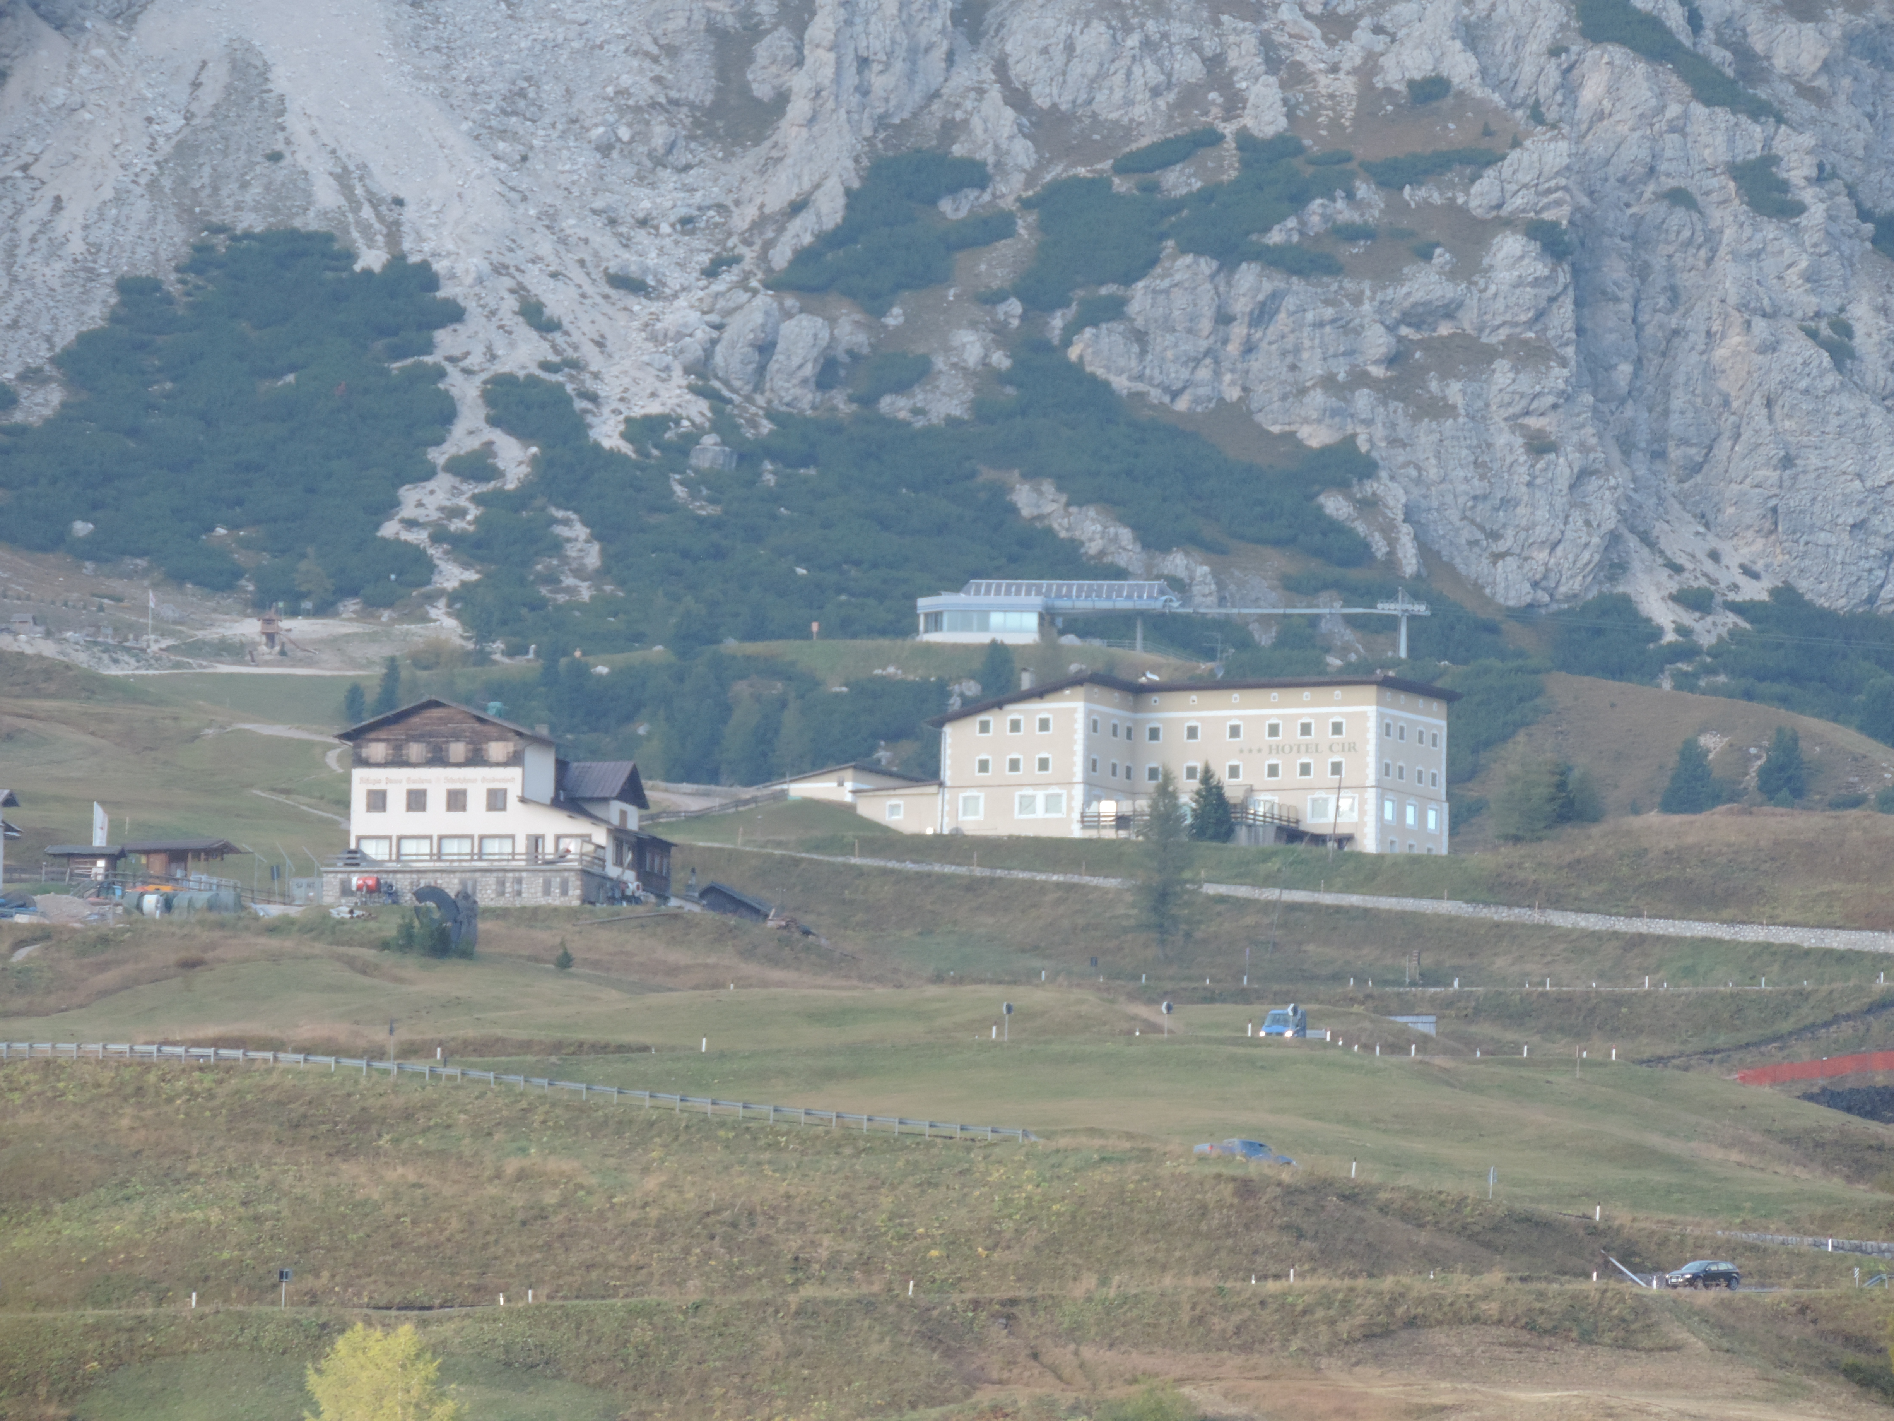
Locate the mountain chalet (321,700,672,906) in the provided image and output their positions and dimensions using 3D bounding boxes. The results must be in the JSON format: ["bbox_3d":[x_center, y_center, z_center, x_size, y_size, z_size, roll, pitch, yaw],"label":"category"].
[{"bbox_3d":[-27.296,6.113,1090.868,17.013,13.200,16.361,-1,-6,18],"label":"mountain chalet"}]

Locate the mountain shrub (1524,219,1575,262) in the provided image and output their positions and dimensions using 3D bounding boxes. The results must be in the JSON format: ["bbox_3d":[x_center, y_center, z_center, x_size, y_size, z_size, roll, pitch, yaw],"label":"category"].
[{"bbox_3d":[66.122,-51.599,1950.000,5.517,4.564,4.689,1,-5,0],"label":"mountain shrub"}]

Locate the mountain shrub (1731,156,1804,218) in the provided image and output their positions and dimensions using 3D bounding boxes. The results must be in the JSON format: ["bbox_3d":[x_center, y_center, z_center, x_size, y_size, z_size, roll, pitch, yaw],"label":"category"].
[{"bbox_3d":[90.517,-57.572,1960.000,8.318,6.803,6.654,1,-5,0],"label":"mountain shrub"}]

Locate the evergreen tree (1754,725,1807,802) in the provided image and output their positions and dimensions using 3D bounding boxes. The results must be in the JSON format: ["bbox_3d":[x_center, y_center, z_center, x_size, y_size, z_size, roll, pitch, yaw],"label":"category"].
[{"bbox_3d":[66.173,4.341,1410.000,3.983,6.259,3.983,1,-5,0],"label":"evergreen tree"}]

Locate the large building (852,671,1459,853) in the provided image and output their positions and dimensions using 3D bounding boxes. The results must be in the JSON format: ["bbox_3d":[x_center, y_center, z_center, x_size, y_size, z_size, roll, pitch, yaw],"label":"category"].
[{"bbox_3d":[15.268,4.511,1300.620,39.037,12.900,20.222,-1,-6,26],"label":"large building"}]

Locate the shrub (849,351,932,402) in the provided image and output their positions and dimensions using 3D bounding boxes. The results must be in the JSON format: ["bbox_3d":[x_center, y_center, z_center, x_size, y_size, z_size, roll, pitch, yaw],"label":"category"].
[{"bbox_3d":[-5.976,-35.464,1890.000,8.650,5.187,6.487,1,-5,0],"label":"shrub"}]

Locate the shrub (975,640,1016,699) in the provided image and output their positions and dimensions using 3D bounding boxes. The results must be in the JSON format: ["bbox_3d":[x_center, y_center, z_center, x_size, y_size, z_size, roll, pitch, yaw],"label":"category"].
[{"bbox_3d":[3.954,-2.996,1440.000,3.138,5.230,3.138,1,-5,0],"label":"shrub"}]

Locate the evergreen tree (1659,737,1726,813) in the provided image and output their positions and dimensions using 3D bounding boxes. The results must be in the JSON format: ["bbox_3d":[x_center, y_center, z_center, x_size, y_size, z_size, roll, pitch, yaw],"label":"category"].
[{"bbox_3d":[58.295,5.147,1390.000,5.049,6.058,5.049,1,-5,0],"label":"evergreen tree"}]

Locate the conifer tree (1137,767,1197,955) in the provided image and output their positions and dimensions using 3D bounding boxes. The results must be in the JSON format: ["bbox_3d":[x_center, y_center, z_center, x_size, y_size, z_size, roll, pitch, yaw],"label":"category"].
[{"bbox_3d":[14.705,10.249,1190.000,3.842,12.295,3.842,1,-5,0],"label":"conifer tree"}]

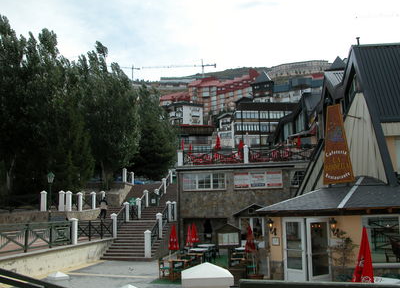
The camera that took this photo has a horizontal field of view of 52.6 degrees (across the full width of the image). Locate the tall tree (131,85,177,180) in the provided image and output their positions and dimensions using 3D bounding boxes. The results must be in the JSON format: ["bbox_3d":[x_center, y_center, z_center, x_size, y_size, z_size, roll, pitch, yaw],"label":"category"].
[{"bbox_3d":[-5.963,-1.383,51.859,5.800,12.350,5.800,-1,-8,0],"label":"tall tree"}]

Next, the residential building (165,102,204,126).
[{"bbox_3d":[-7.129,-12.878,186.000,12.500,11.500,12.500,4,-10,-34],"label":"residential building"}]

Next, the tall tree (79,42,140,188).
[{"bbox_3d":[-8.268,-2.775,36.947,5.600,13.610,5.600,-1,-8,0],"label":"tall tree"}]

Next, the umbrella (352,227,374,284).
[{"bbox_3d":[4.169,3.227,10.450,0.550,2.150,0.550,-1,-8,0],"label":"umbrella"}]

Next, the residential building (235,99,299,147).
[{"bbox_3d":[15.173,-3.905,102.419,16.500,11.700,11.000,0,-8,-6],"label":"residential building"}]

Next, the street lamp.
[{"bbox_3d":[-9.454,3.230,25.697,0.450,2.840,0.450,-1,-8,0],"label":"street lamp"}]

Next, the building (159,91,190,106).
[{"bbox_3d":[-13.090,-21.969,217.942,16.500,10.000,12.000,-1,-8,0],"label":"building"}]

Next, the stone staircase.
[{"bbox_3d":[-4.200,4.705,29.500,4.500,4.700,18.500,-2,-8,3],"label":"stone staircase"}]

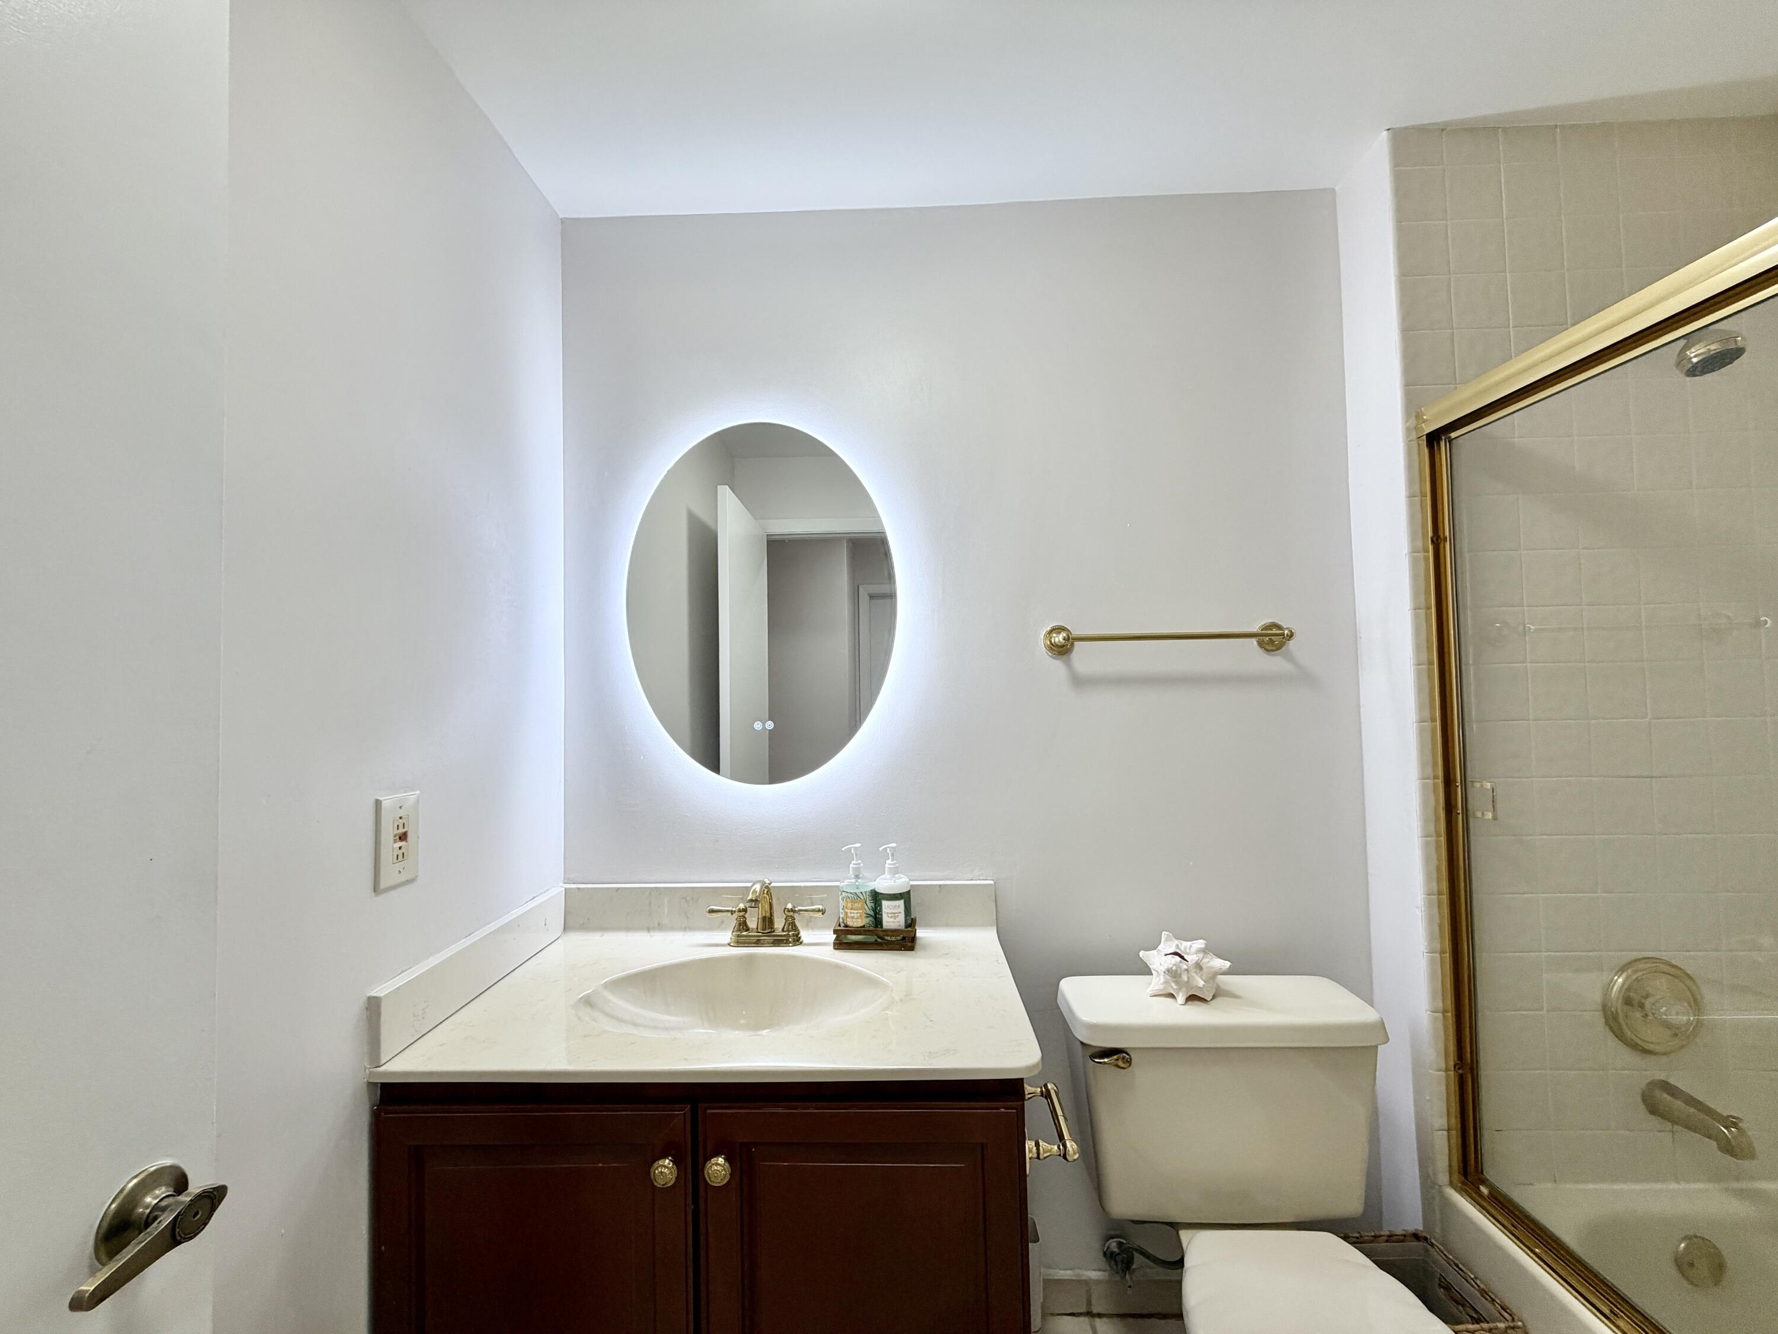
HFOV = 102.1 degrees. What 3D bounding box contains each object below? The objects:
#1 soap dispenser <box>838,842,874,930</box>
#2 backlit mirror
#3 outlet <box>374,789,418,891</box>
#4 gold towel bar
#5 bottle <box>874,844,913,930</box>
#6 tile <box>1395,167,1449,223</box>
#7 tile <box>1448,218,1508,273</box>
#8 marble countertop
[{"bbox_3d":[-0.066,0.459,1.485,0.072,0.189,0.074,-1,-2,0],"label":"soap dispenser"},{"bbox_3d":[-0.276,-0.139,1.576,0.593,0.789,0.036,-1,-2,2],"label":"backlit mirror"},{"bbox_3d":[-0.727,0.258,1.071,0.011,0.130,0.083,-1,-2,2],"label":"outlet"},{"bbox_3d":[0.600,-0.062,1.527,0.524,0.066,0.080,-1,-2,2],"label":"gold towel bar"},{"bbox_3d":[0.009,0.458,1.483,0.074,0.189,0.075,-1,-2,0],"label":"bottle"},{"bbox_3d":[1.046,-0.926,1.414,0.099,0.110,0.009,-1,-2,2],"label":"tile"},{"bbox_3d":[1.150,-0.817,1.408,0.108,0.109,0.009,-1,-2,2],"label":"tile"},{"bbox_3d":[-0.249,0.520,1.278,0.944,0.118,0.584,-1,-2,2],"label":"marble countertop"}]

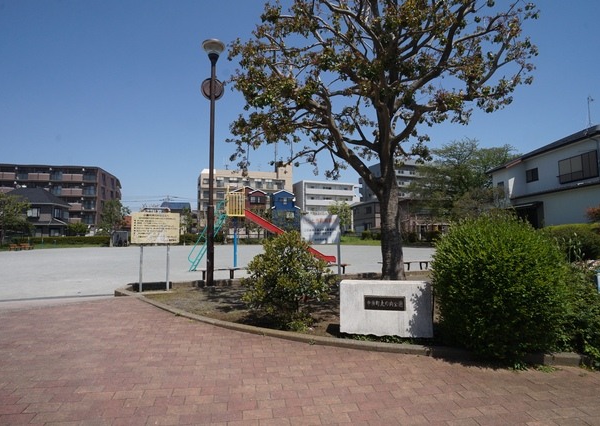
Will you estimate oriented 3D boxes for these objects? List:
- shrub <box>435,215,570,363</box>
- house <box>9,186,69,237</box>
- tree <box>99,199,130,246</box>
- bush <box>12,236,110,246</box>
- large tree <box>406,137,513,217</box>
[{"bbox_3d":[2.040,0.672,4.368,1.320,1.370,1.300,0,-3,0],"label":"shrub"},{"bbox_3d":[-37.600,0.546,60.572,7.900,8.000,7.200,1,-3,-10],"label":"house"},{"bbox_3d":[-21.750,1.105,50.021,3.500,5.650,3.500,0,-3,0],"label":"tree"},{"bbox_3d":[-30.000,3.551,52.883,12.500,1.100,1.000,1,-3,-10],"label":"bush"},{"bbox_3d":[17.200,-2.067,44.197,10.800,11.300,10.300,0,-3,0],"label":"large tree"}]

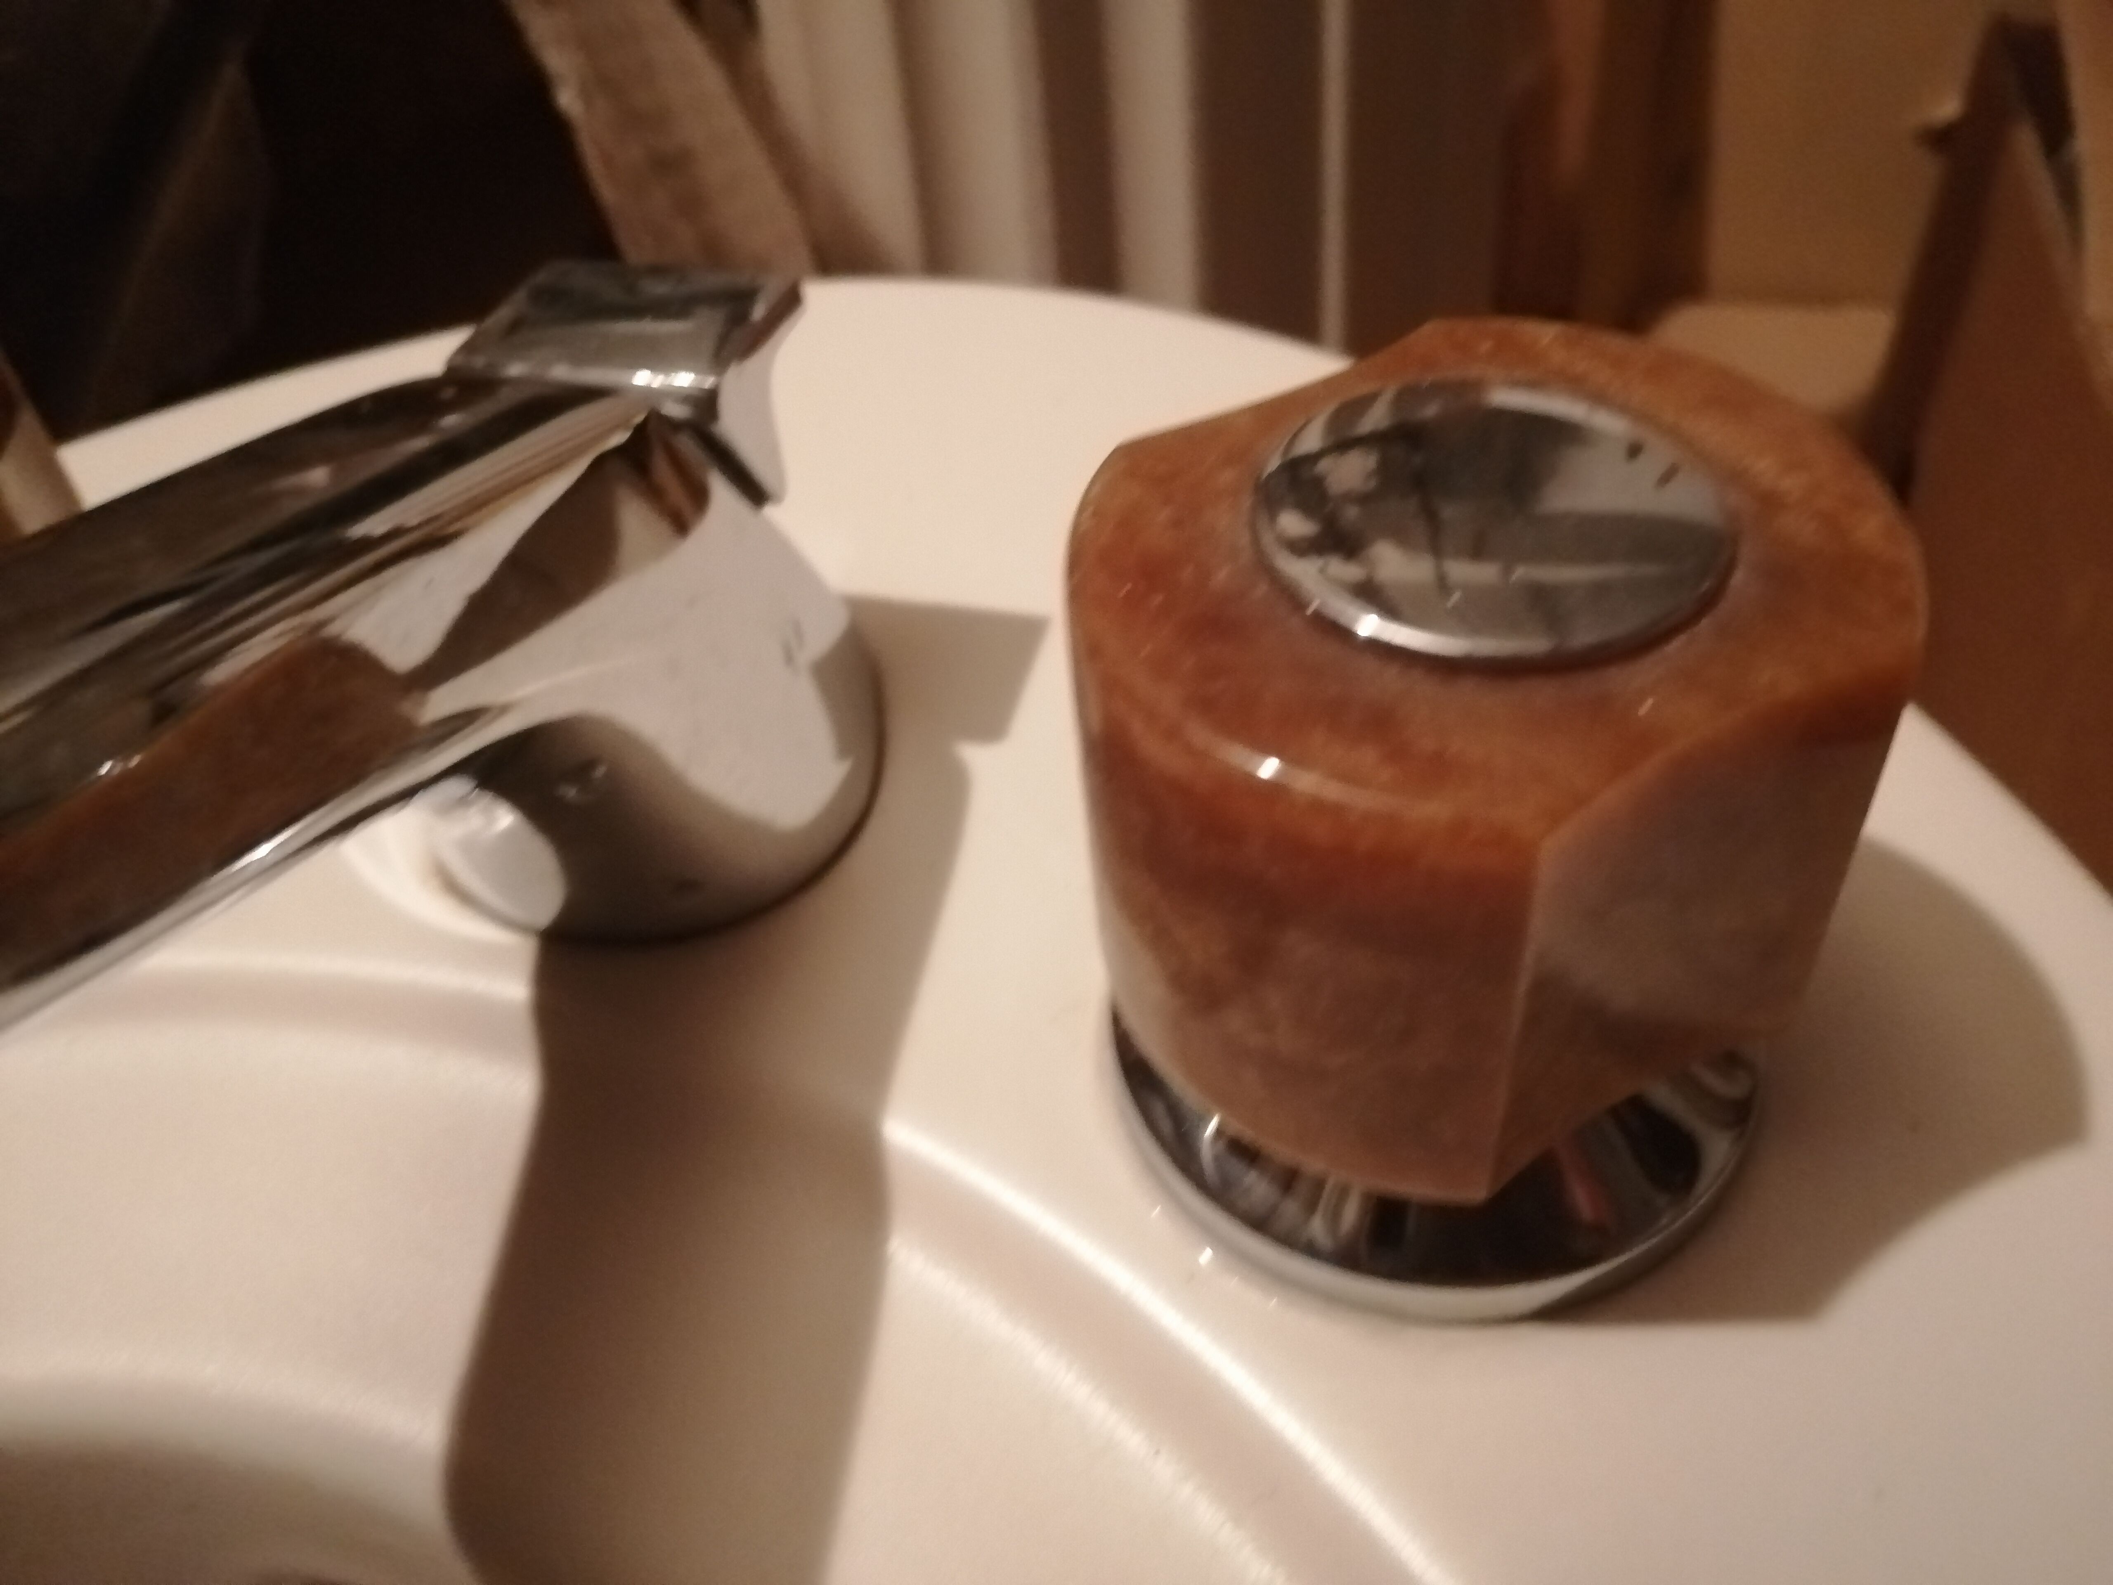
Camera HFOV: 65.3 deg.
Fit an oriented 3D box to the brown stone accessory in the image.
[{"bbox_3d":[0.031,-0.005,0.126,0.058,0.040,0.051,-24,48,-15],"label":"brown stone accessory"}]

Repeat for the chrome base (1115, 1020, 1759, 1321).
[{"bbox_3d":[0.034,0.016,0.147,0.058,0.017,0.058,-4,46,4],"label":"chrome base"}]

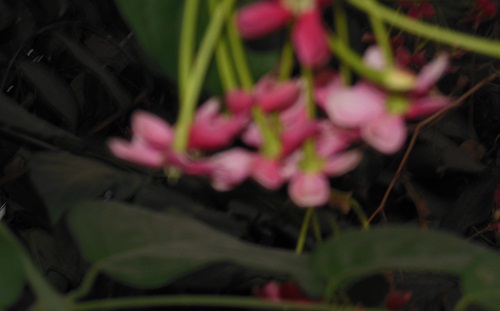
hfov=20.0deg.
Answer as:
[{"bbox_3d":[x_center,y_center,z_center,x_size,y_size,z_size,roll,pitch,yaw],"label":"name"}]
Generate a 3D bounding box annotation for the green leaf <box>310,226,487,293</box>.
[{"bbox_3d":[0.054,0.037,0.510,0.064,0.016,0.025,0,28,0],"label":"green leaf"}]

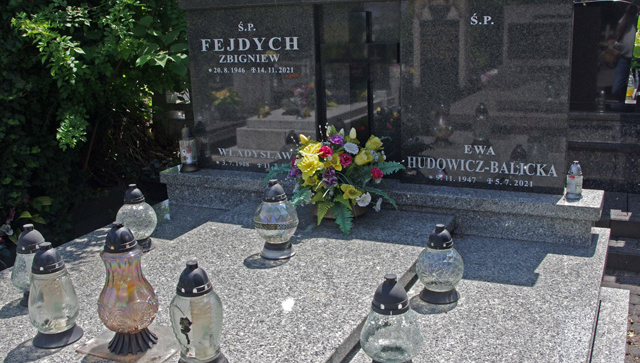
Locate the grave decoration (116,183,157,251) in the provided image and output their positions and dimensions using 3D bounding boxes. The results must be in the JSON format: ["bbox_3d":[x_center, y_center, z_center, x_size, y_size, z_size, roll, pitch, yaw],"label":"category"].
[{"bbox_3d":[-0.826,0.161,2.880,0.179,0.300,0.179,4,16,26],"label":"grave decoration"}]

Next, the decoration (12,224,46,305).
[{"bbox_3d":[-1.060,0.304,2.374,0.176,0.288,0.176,4,16,26],"label":"decoration"}]

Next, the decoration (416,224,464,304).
[{"bbox_3d":[0.422,0.280,2.248,0.168,0.263,0.168,4,16,26],"label":"decoration"}]

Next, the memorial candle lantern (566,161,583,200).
[{"bbox_3d":[1.092,-0.008,2.742,0.068,0.162,0.068,4,16,26],"label":"memorial candle lantern"}]

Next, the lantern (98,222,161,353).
[{"bbox_3d":[-0.551,0.295,1.820,0.169,0.368,0.169,4,16,26],"label":"lantern"}]

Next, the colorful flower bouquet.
[{"bbox_3d":[0.070,-0.047,2.953,0.656,0.429,0.502,4,16,26],"label":"colorful flower bouquet"}]

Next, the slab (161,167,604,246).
[{"bbox_3d":[0.193,0.087,3.236,2.266,0.181,0.294,4,16,26],"label":"slab"}]

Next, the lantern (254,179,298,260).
[{"bbox_3d":[-0.171,0.142,2.509,0.175,0.297,0.175,-2,14,1],"label":"lantern"}]

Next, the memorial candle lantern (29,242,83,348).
[{"bbox_3d":[-0.790,0.324,1.890,0.144,0.298,0.144,4,16,26],"label":"memorial candle lantern"}]

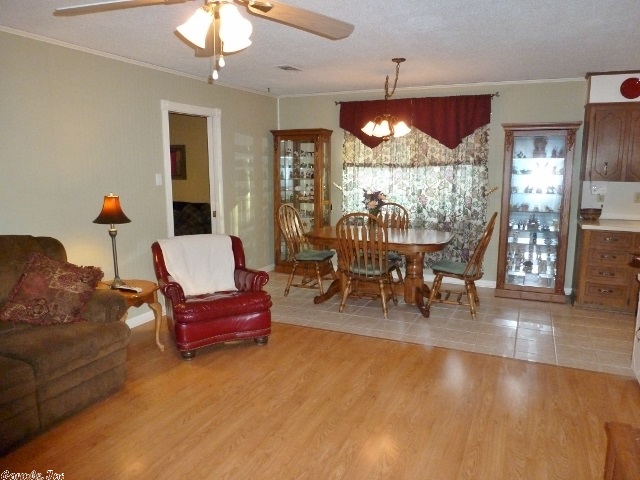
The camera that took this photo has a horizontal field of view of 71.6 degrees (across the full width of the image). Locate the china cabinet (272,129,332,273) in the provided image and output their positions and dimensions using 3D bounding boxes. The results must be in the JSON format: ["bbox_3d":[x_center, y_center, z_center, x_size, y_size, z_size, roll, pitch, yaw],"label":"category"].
[{"bbox_3d":[-0.242,-0.493,6.175,0.755,1.940,0.380,4,10,25],"label":"china cabinet"}]

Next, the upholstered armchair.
[{"bbox_3d":[-0.963,0.426,3.929,0.840,0.870,0.880,-4,10,-23],"label":"upholstered armchair"}]

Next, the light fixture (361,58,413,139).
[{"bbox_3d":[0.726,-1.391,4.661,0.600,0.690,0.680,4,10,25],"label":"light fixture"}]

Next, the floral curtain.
[{"bbox_3d":[1.149,-0.612,5.609,1.840,1.840,0.110,4,10,25],"label":"floral curtain"}]

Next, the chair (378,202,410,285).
[{"bbox_3d":[0.768,0.110,5.238,0.500,1.040,0.620,4,10,25],"label":"chair"}]

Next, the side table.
[{"bbox_3d":[-1.608,0.659,3.523,0.610,0.540,0.530,4,10,25],"label":"side table"}]

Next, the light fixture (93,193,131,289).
[{"bbox_3d":[-1.637,0.006,3.506,0.280,0.765,0.280,4,10,25],"label":"light fixture"}]

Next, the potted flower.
[{"bbox_3d":[0.593,-0.316,4.903,0.260,0.480,0.260,4,10,25],"label":"potted flower"}]

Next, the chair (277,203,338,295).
[{"bbox_3d":[-0.133,0.106,5.295,0.630,1.040,0.500,2,10,17],"label":"chair"}]

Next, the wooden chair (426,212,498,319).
[{"bbox_3d":[1.461,0.215,4.569,0.630,1.040,0.500,6,11,33],"label":"wooden chair"}]

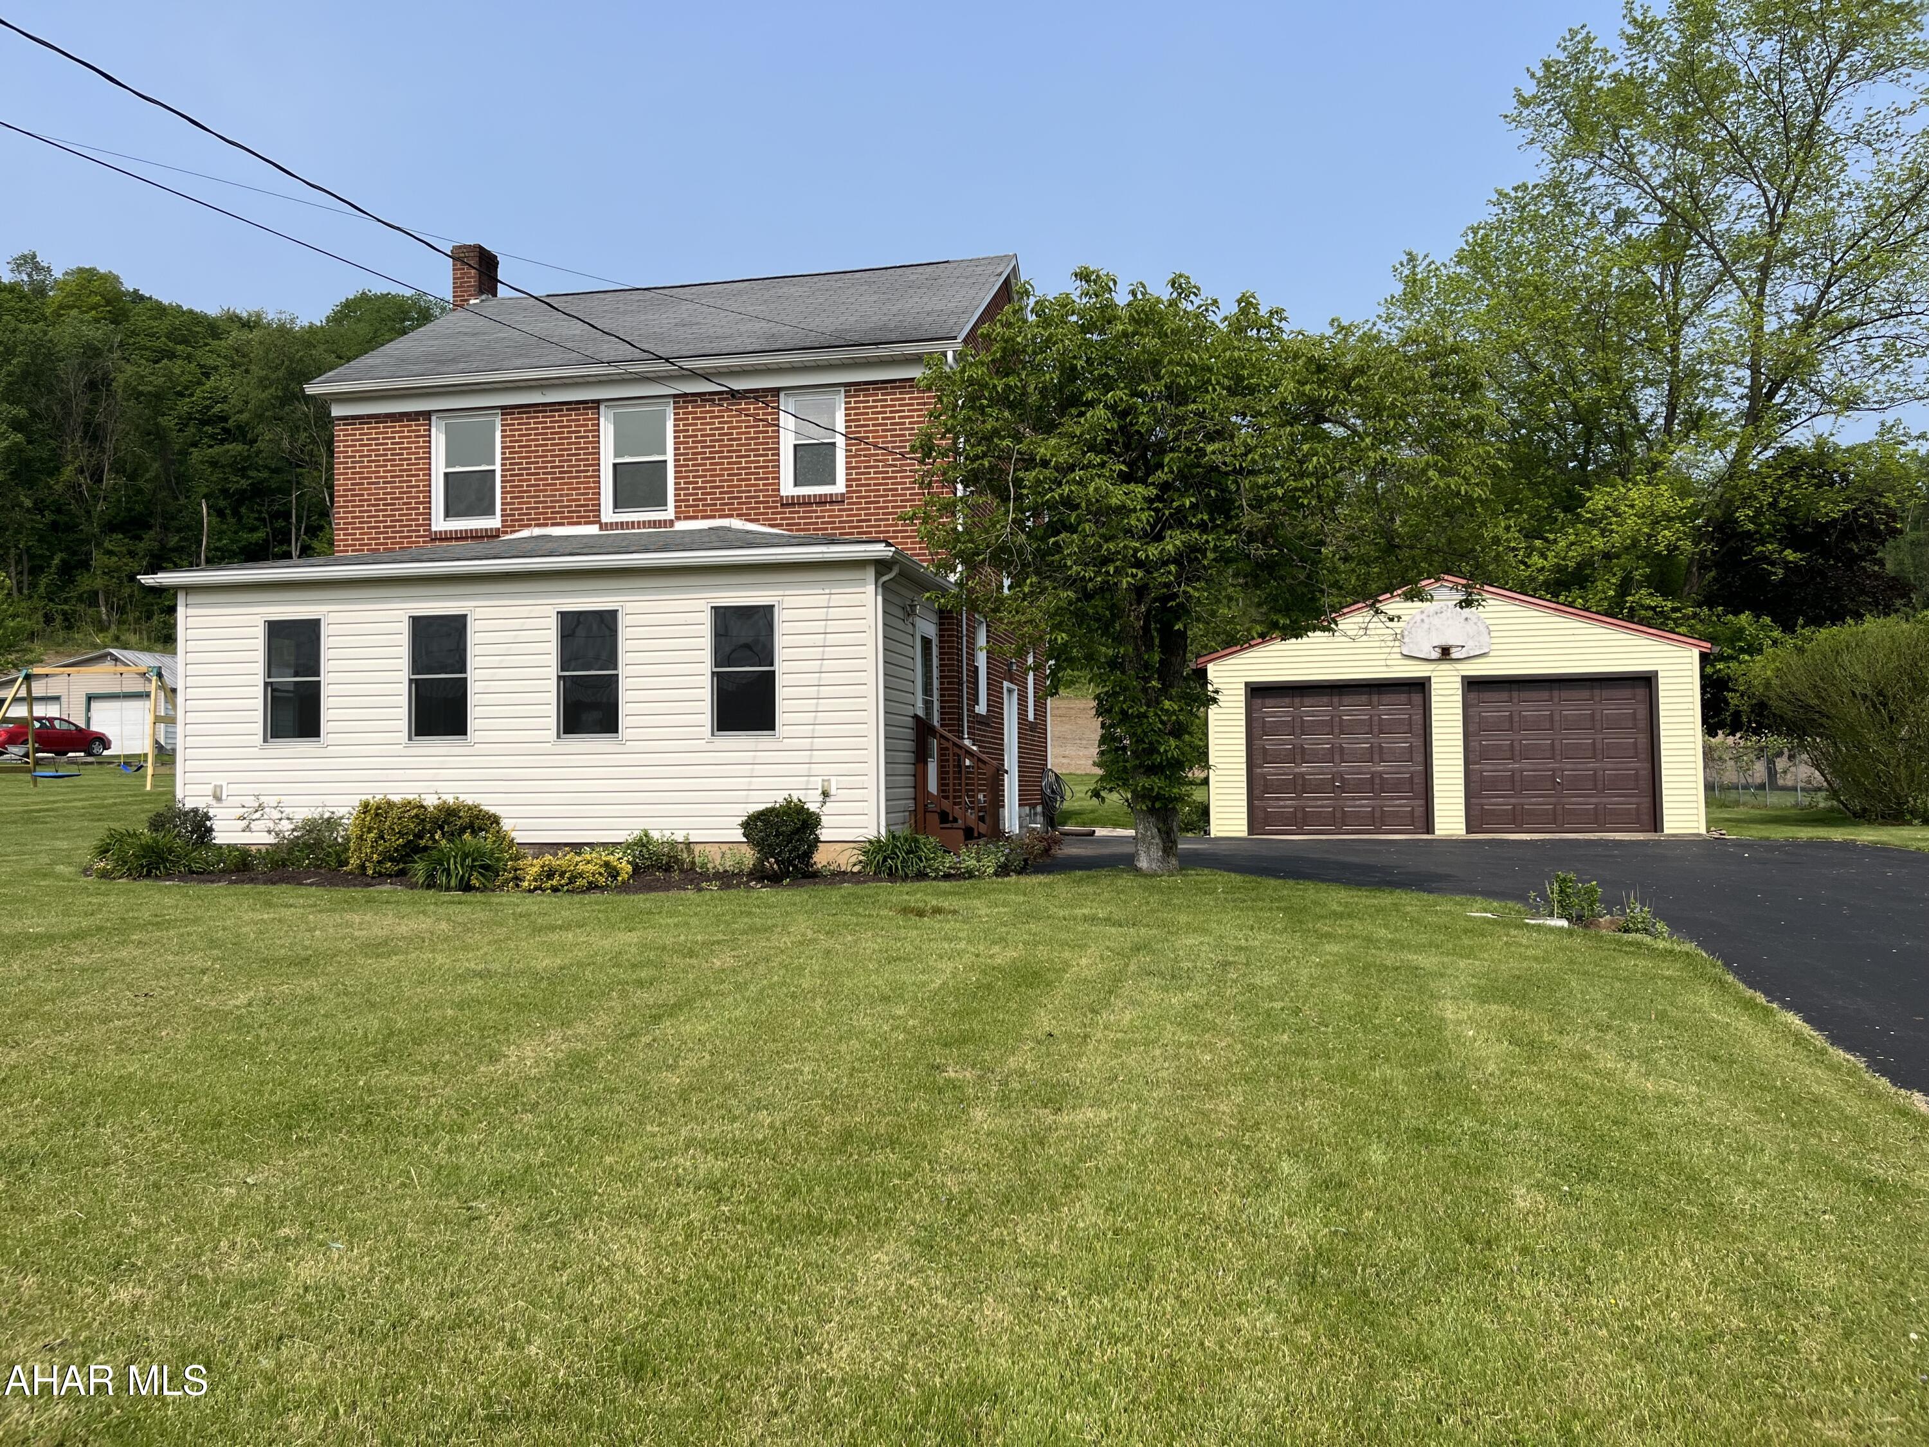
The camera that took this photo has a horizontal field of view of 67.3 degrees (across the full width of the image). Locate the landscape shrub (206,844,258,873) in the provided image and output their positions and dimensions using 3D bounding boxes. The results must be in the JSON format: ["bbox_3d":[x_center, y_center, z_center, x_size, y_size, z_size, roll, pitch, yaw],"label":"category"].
[{"bbox_3d":[-7.305,1.345,14.450,0.526,0.295,0.450,-1,-2,10],"label":"landscape shrub"}]

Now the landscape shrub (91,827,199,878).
[{"bbox_3d":[-8.141,1.281,14.400,1.020,0.499,0.850,-1,-2,10],"label":"landscape shrub"}]

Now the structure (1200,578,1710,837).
[{"bbox_3d":[8.609,-0.144,26.510,7.699,4.130,7.700,-1,-2,15],"label":"structure"}]

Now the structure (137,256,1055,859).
[{"bbox_3d":[-3.556,-2.562,20.013,8.300,8.430,11.700,-1,-2,10],"label":"structure"}]

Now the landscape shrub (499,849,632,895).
[{"bbox_3d":[-3.659,1.352,13.350,1.223,0.369,0.800,-1,-2,11],"label":"landscape shrub"}]

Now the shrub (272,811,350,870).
[{"bbox_3d":[-6.602,1.182,14.650,0.756,0.573,0.650,-1,-2,11],"label":"shrub"}]

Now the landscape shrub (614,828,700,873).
[{"bbox_3d":[-2.939,1.219,13.850,0.803,0.425,0.600,-1,-2,11],"label":"landscape shrub"}]

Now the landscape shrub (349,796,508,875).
[{"bbox_3d":[-5.157,1.073,13.850,1.420,0.734,0.950,-1,-2,10],"label":"landscape shrub"}]

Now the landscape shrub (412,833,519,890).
[{"bbox_3d":[-4.626,1.277,13.450,0.968,0.511,0.850,-1,-2,11],"label":"landscape shrub"}]

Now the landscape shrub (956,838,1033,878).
[{"bbox_3d":[0.270,1.203,13.000,0.690,0.358,0.600,-1,-2,10],"label":"landscape shrub"}]

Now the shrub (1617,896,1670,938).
[{"bbox_3d":[4.548,1.292,9.700,0.321,0.263,0.300,-1,-2,11],"label":"shrub"}]

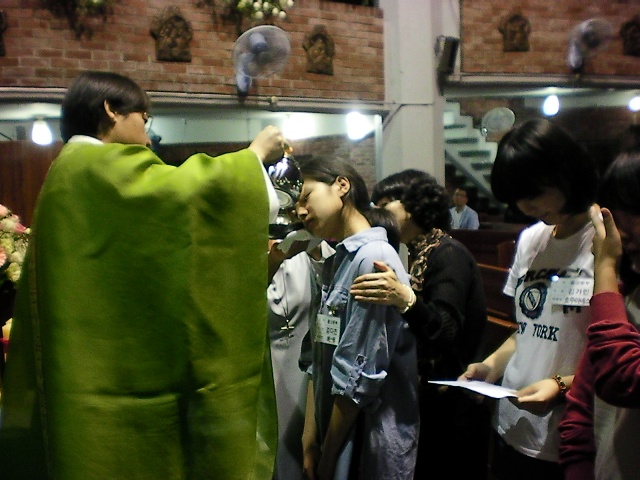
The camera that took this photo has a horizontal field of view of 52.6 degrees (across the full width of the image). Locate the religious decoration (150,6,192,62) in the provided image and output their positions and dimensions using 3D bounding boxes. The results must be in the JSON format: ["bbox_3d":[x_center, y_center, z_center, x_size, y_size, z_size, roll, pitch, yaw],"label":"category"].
[{"bbox_3d":[-1.077,-1.494,4.694,0.325,0.405,0.075,-5,7,-33],"label":"religious decoration"}]

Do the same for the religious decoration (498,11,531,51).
[{"bbox_3d":[1.783,-1.925,5.933,0.325,0.405,0.075,-3,6,-13],"label":"religious decoration"}]

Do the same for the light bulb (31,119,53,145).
[{"bbox_3d":[-2.272,-0.885,5.280,0.150,0.190,0.150,-1,6,0],"label":"light bulb"}]

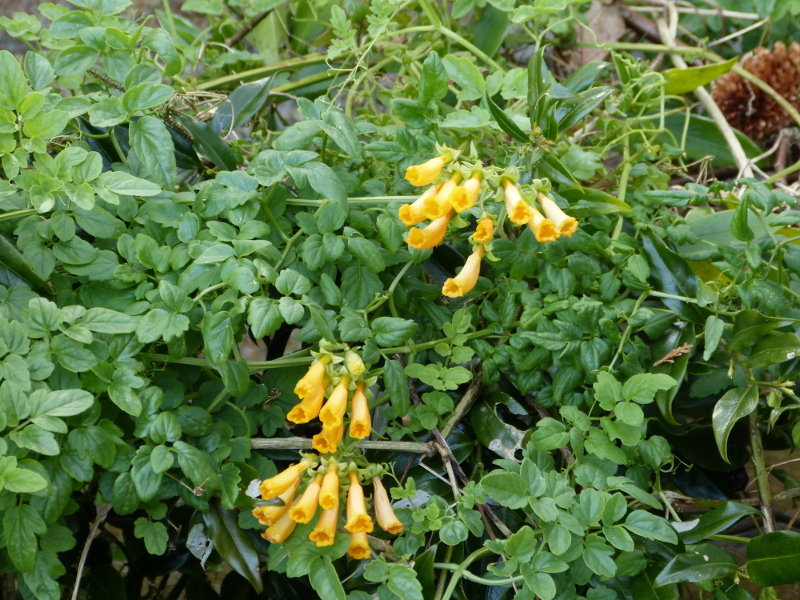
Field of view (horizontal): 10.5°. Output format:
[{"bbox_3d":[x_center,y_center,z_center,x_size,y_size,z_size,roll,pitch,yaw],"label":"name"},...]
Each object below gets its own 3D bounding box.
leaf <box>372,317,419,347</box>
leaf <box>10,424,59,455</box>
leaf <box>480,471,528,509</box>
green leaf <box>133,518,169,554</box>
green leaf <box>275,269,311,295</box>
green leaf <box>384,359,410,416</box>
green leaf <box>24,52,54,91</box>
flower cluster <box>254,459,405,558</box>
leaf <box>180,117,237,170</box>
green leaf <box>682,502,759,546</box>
[{"bbox_3d":[-0.002,0.014,2.081,0.022,0.015,0.006,-4,-23,-2],"label":"leaf"},{"bbox_3d":[-0.172,0.067,2.043,0.024,0.006,0.014,21,59,3],"label":"leaf"},{"bbox_3d":[0.062,0.112,2.570,0.029,0.008,0.021,17,63,16],"label":"leaf"},{"bbox_3d":[-0.138,0.131,2.400,0.020,0.021,0.004,-14,-23,-6],"label":"green leaf"},{"bbox_3d":[-0.054,-0.009,2.170,0.017,0.006,0.015,16,61,9],"label":"green leaf"},{"bbox_3d":[-0.002,0.053,2.610,0.014,0.035,0.009,-7,-10,-16],"label":"green leaf"},{"bbox_3d":[-0.204,-0.129,2.460,0.018,0.005,0.024,0,63,-6],"label":"green leaf"},{"bbox_3d":[-0.043,0.124,2.585,0.090,0.052,0.050,0,20,0],"label":"flower cluster"},{"bbox_3d":[-0.096,-0.076,2.182,0.049,0.009,0.019,45,60,5],"label":"leaf"},{"bbox_3d":[0.179,0.124,2.420,0.051,0.010,0.019,-19,56,-14],"label":"green leaf"}]

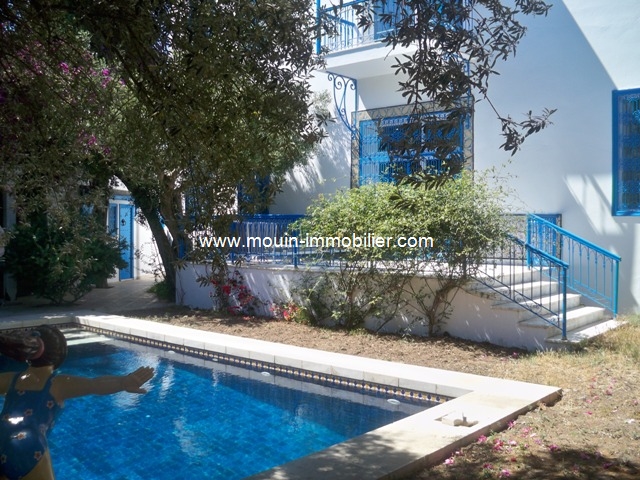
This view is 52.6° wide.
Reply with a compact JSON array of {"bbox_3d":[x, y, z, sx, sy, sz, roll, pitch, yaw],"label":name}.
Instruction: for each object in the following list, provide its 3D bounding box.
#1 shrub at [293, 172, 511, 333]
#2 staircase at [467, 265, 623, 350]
[{"bbox_3d":[1.003,0.233,9.089,3.342,2.196,1.528,1,1,39],"label":"shrub"},{"bbox_3d":[3.146,0.911,8.865,1.503,0.804,2.267,1,1,39],"label":"staircase"}]

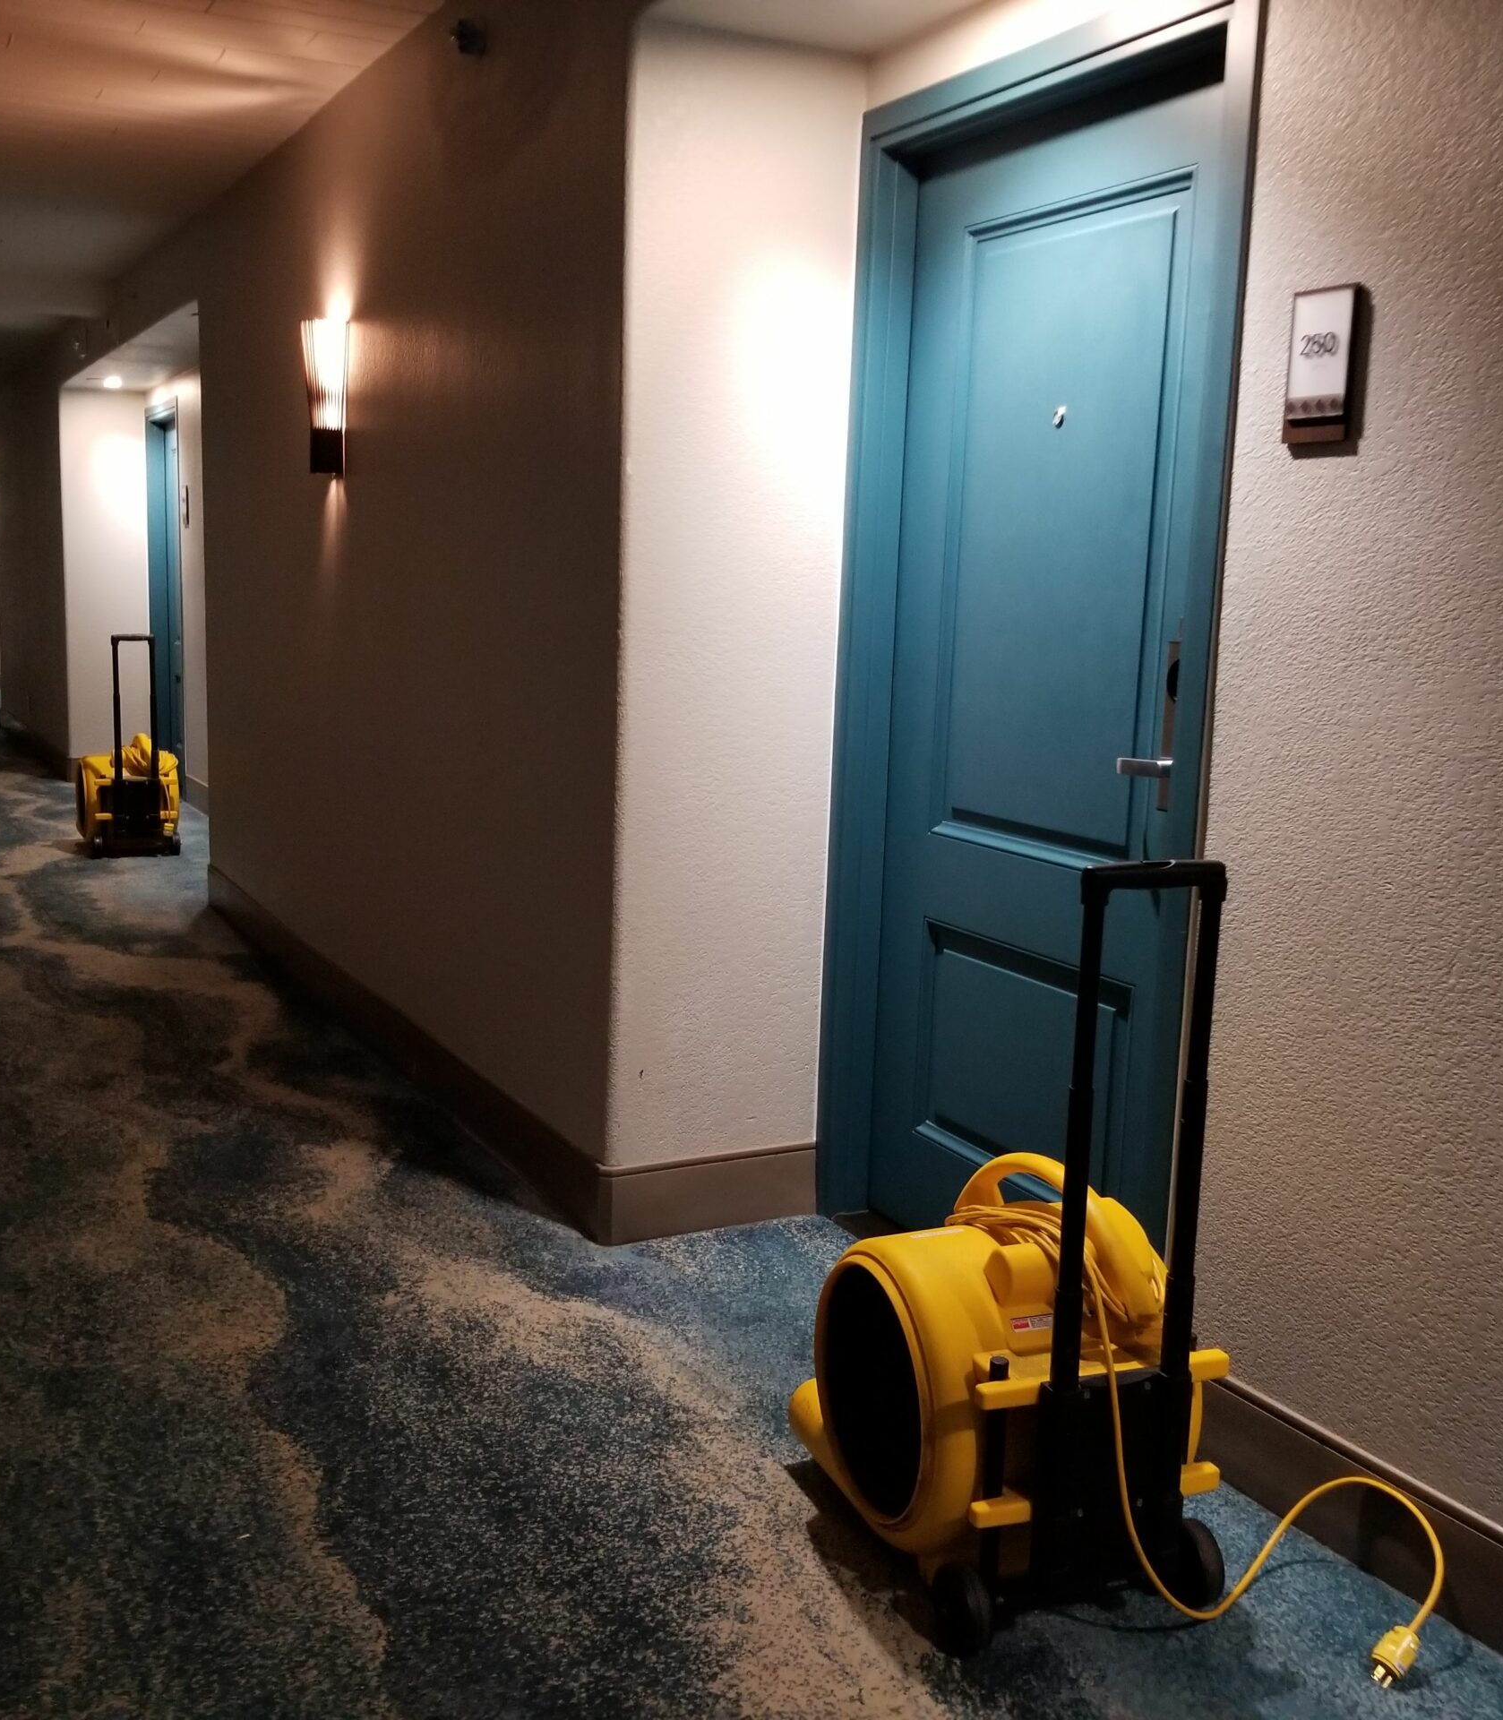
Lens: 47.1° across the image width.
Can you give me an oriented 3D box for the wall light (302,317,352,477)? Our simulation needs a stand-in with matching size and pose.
[{"bbox_3d":[-1.161,-1.234,4.654,0.090,0.400,0.240,-3,10,-29],"label":"wall light"}]

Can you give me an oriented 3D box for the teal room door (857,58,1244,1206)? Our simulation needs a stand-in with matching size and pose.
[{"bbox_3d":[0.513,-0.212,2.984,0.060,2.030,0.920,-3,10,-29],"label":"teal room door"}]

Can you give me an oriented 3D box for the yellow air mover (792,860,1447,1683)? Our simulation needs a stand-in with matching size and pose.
[{"bbox_3d":[0.382,0.454,2.264,0.490,0.960,0.540,-1,10,-19],"label":"yellow air mover"}]

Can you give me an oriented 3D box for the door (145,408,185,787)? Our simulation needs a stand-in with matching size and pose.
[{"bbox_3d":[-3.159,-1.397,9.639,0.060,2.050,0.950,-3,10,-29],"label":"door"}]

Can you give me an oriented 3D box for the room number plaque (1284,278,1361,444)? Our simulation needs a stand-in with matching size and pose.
[{"bbox_3d":[0.750,-0.649,2.261,0.022,0.192,0.105,-3,10,-29],"label":"room number plaque"}]

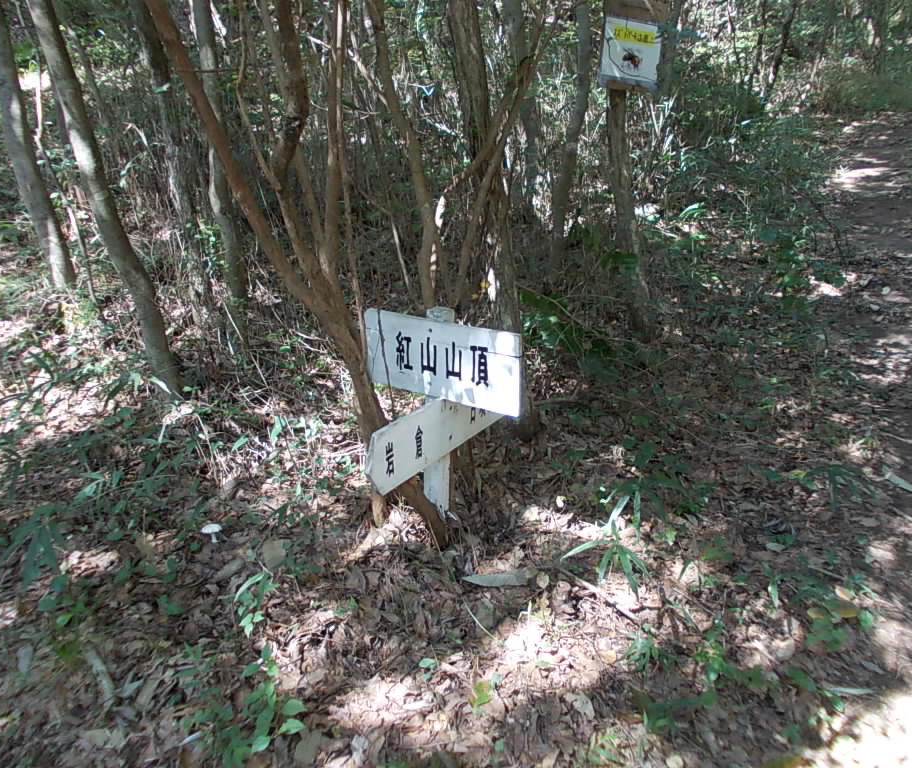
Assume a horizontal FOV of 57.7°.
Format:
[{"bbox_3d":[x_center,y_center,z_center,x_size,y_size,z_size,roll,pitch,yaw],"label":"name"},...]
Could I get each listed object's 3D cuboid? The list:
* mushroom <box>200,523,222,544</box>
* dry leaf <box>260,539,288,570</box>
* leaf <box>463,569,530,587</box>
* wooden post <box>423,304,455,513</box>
[{"bbox_3d":[-0.754,0.465,2.574,0.066,0.060,0.066,1,20,0],"label":"mushroom"},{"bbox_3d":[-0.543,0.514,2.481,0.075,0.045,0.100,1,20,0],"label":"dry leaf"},{"bbox_3d":[0.120,0.561,2.426,0.202,0.020,0.060,1,20,0],"label":"leaf"},{"bbox_3d":[-0.056,0.098,2.679,0.065,0.710,0.065,13,23,28],"label":"wooden post"}]

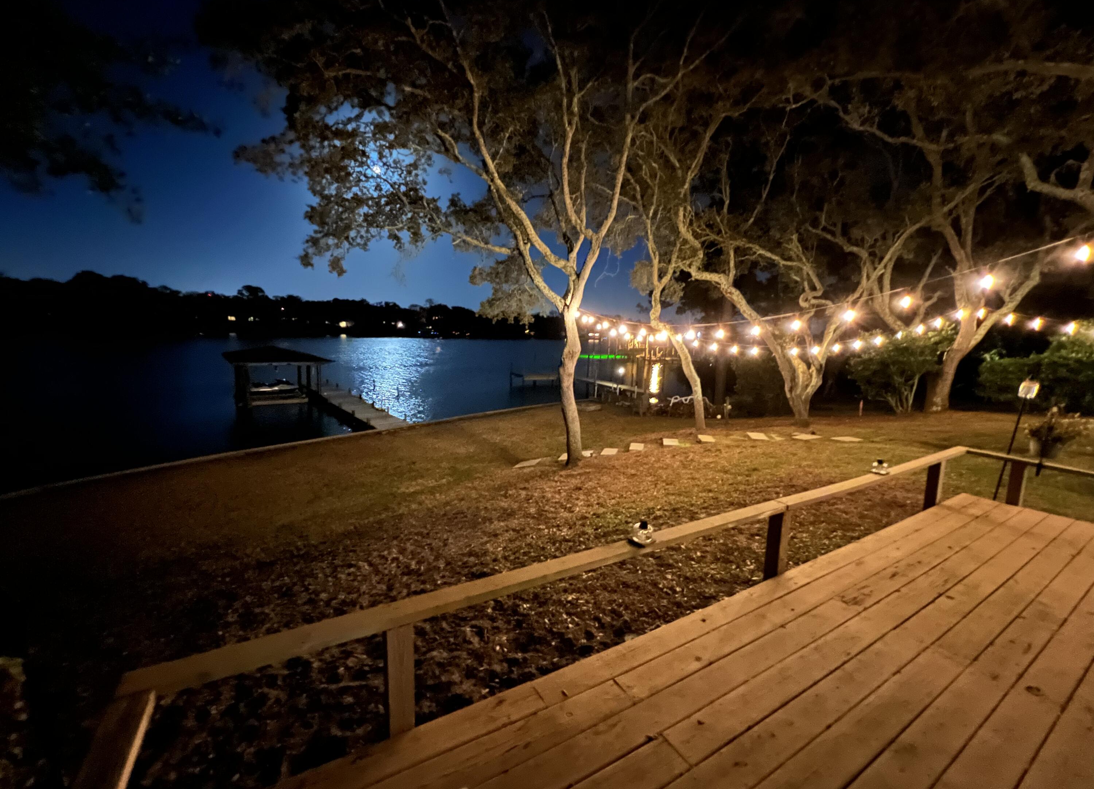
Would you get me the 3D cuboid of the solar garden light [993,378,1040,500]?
[{"bbox_3d":[4.822,0.599,4.295,0.150,1.570,0.150,-6,15,-41],"label":"solar garden light"}]

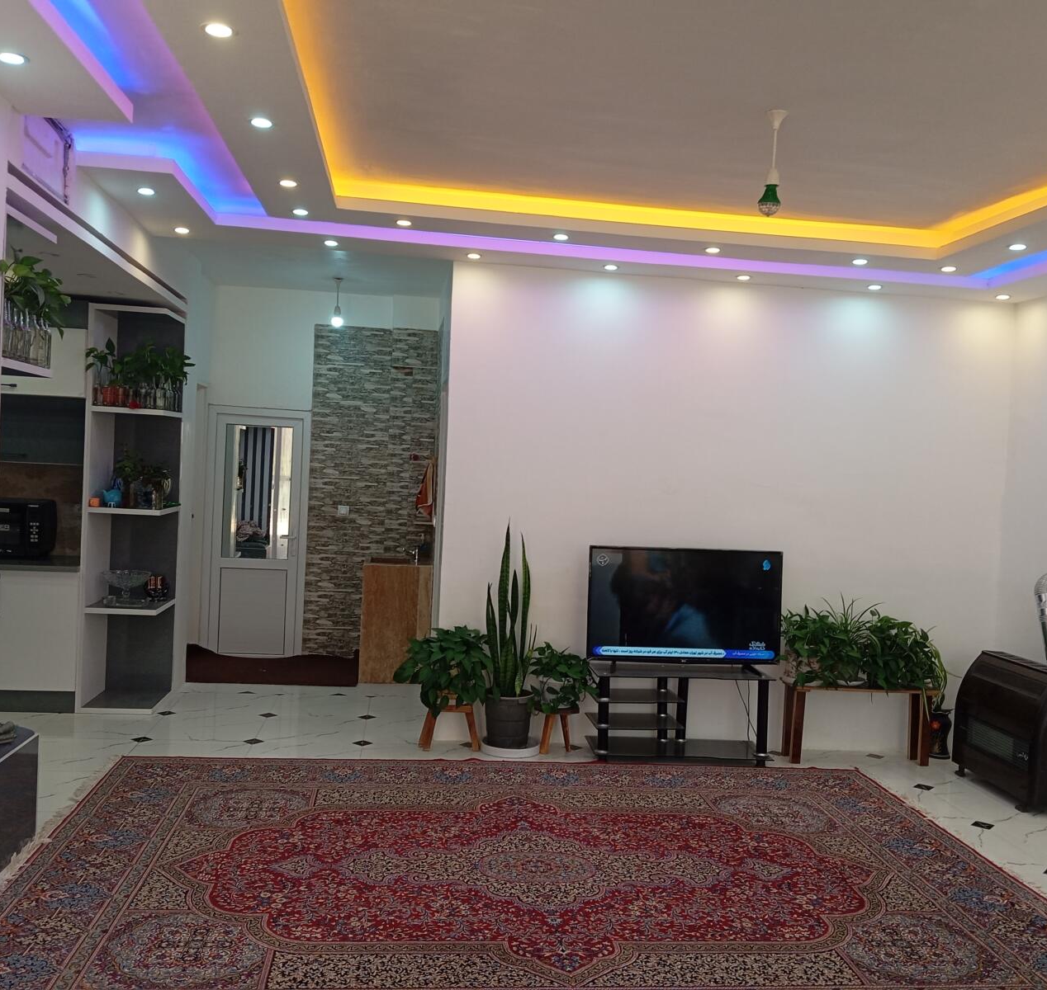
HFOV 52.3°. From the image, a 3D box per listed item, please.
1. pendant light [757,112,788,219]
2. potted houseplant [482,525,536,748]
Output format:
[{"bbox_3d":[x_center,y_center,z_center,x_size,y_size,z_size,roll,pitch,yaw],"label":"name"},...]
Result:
[{"bbox_3d":[0.910,-1.211,3.894,0.087,0.387,0.087,3,2,-7],"label":"pendant light"},{"bbox_3d":[-0.082,0.784,6.018,0.280,1.290,0.280,3,2,-7],"label":"potted houseplant"}]

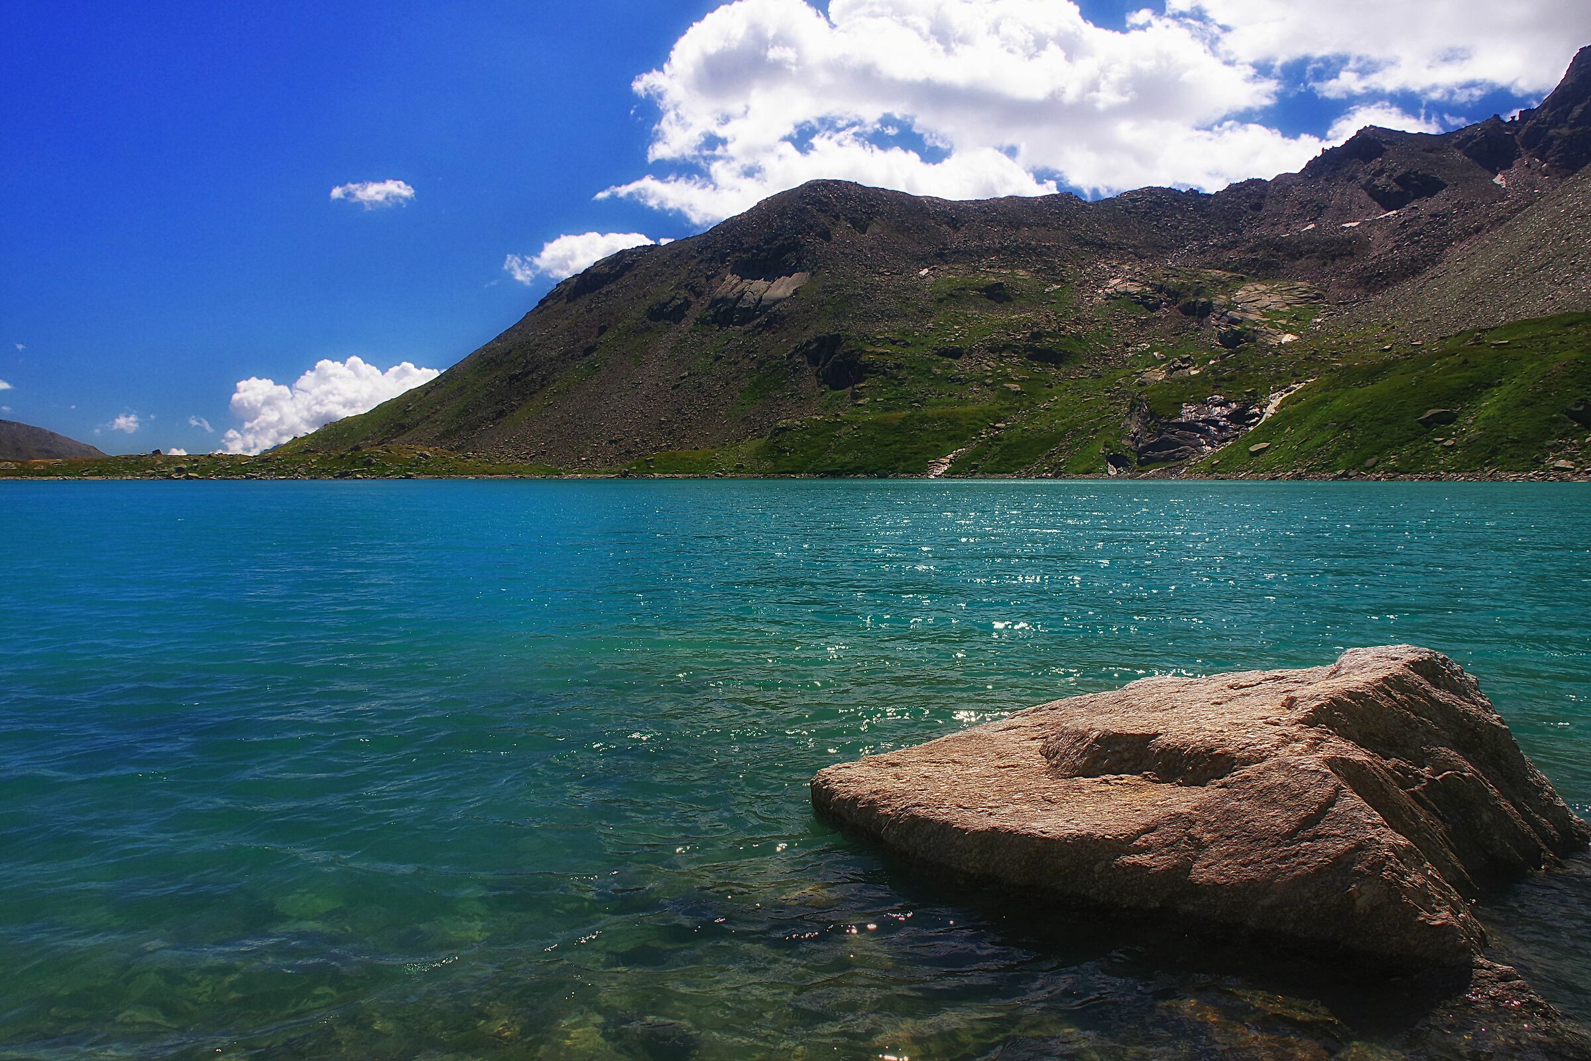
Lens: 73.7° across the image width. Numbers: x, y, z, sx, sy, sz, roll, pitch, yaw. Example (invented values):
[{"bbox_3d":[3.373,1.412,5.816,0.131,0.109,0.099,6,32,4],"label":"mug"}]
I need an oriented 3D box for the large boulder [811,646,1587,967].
[{"bbox_3d":[1.543,0.881,4.349,2.712,0.856,1.595,2,4,35],"label":"large boulder"}]

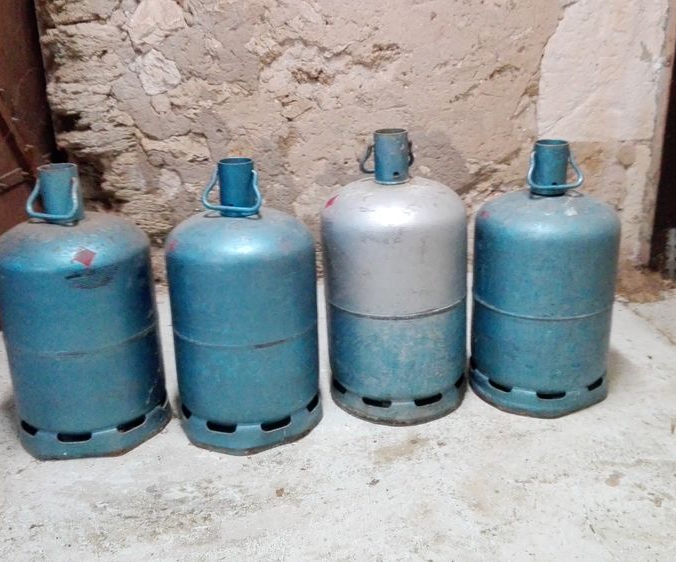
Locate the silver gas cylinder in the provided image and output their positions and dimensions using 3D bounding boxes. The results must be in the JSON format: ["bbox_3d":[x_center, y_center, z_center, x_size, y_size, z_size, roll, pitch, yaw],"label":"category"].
[{"bbox_3d":[0.134,-0.026,1.600,0.316,0.606,0.316,-3,19,0],"label":"silver gas cylinder"}]

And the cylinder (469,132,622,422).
[{"bbox_3d":[0.464,-0.024,1.615,0.316,0.571,0.316,-2,20,0],"label":"cylinder"}]

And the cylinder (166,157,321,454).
[{"bbox_3d":[-0.201,0.031,1.525,0.316,0.571,0.316,-2,19,0],"label":"cylinder"}]

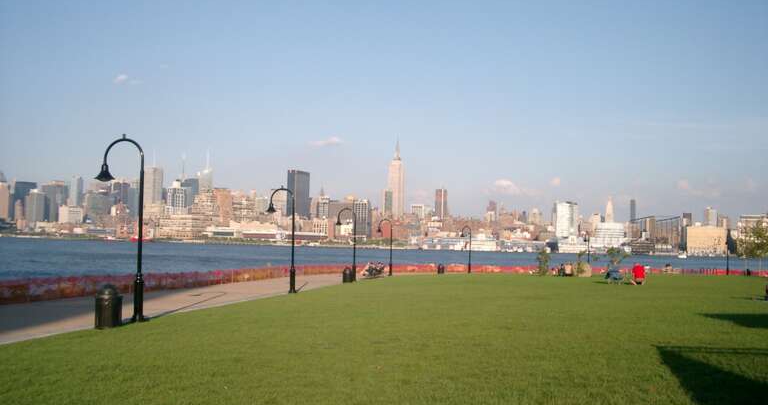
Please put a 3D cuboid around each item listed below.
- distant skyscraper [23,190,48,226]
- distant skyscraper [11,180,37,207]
[{"bbox_3d":[-921.872,28.007,2167.781,38.000,122.000,40.000,0,-4,30],"label":"distant skyscraper"},{"bbox_3d":[-1474.709,25.519,3366.533,45.000,204.000,70.000,0,-4,30],"label":"distant skyscraper"}]

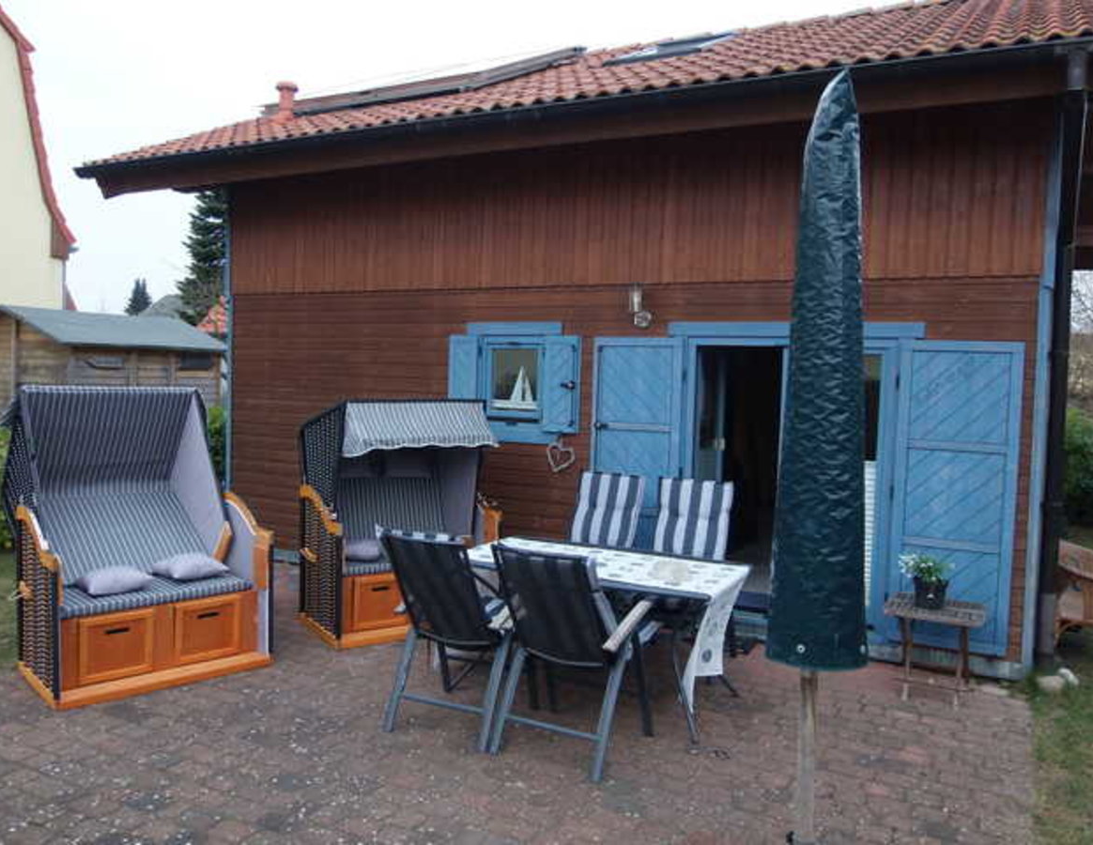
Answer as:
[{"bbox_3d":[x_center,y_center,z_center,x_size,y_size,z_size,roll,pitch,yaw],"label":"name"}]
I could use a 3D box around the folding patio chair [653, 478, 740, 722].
[{"bbox_3d":[0.835,0.964,5.453,0.580,1.100,0.740,3,4,26],"label":"folding patio chair"}]

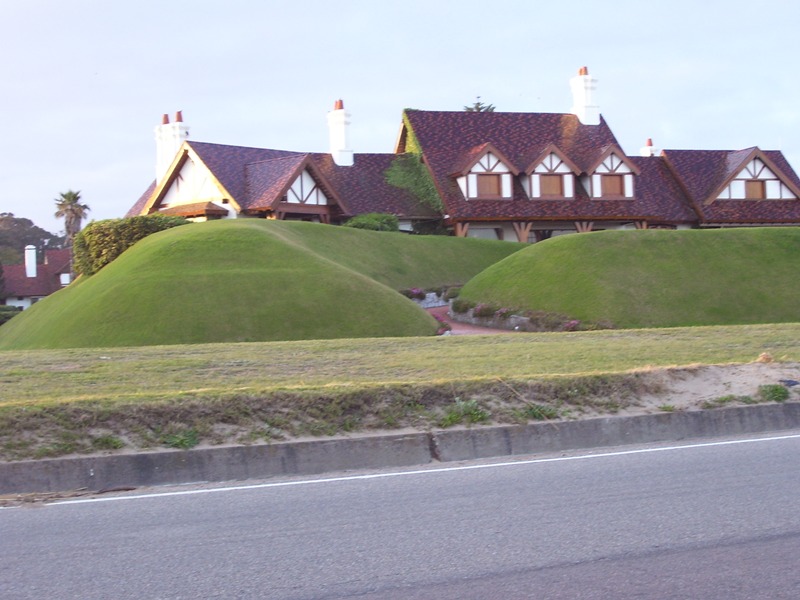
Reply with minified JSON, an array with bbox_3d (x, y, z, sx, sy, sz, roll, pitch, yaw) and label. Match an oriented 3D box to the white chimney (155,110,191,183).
[{"bbox_3d":[-9.586,-6.364,64.500,1.600,3.300,0.650,-1,1,40],"label":"white chimney"}]

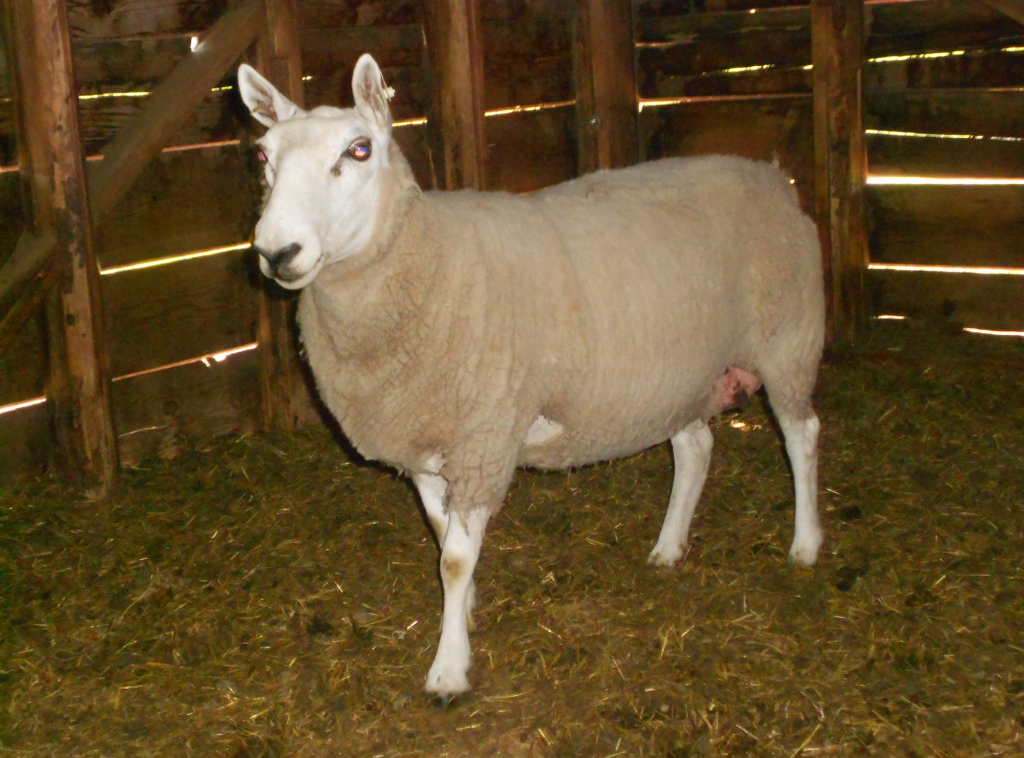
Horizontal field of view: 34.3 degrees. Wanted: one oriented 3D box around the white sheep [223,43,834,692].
[{"bbox_3d":[0.062,-0.046,2.646,1.103,0.944,0.408,-12,17,-39],"label":"white sheep"}]

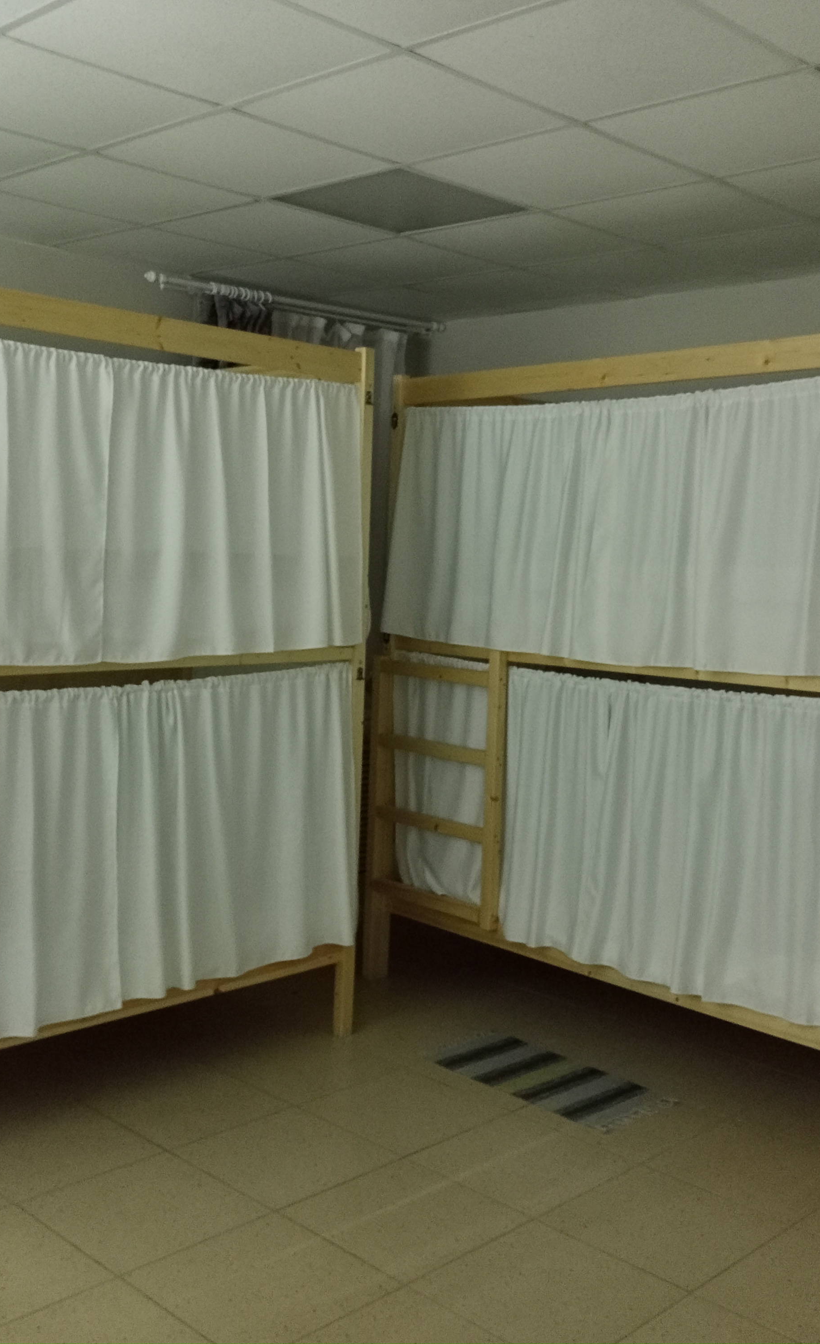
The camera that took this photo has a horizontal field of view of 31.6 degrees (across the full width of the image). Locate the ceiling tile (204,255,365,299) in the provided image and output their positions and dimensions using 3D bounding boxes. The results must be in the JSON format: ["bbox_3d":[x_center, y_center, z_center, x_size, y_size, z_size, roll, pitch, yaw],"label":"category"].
[{"bbox_3d":[-0.421,-1.502,5.536,0.477,0.018,0.585,6,6,44],"label":"ceiling tile"}]

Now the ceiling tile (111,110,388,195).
[{"bbox_3d":[-0.437,-1.377,3.870,0.595,0.020,0.595,6,6,44],"label":"ceiling tile"}]

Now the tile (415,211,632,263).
[{"bbox_3d":[0.406,-1.415,4.742,0.585,0.020,0.585,6,5,44],"label":"tile"}]

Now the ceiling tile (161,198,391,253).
[{"bbox_3d":[-0.442,-1.448,4.736,0.585,0.020,0.585,6,5,44],"label":"ceiling tile"}]

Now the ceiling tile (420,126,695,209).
[{"bbox_3d":[0.408,-1.358,3.893,0.585,0.018,0.585,6,6,44],"label":"ceiling tile"}]

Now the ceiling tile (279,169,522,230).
[{"bbox_3d":[-0.017,-1.396,4.298,0.595,0.020,0.595,6,6,44],"label":"ceiling tile"}]

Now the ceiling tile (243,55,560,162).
[{"bbox_3d":[-0.012,-1.343,3.463,0.585,0.018,0.585,6,6,44],"label":"ceiling tile"}]

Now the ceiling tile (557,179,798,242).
[{"bbox_3d":[0.831,-1.368,4.308,0.595,0.020,0.595,6,6,44],"label":"ceiling tile"}]

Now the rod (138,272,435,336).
[{"bbox_3d":[-0.415,-1.457,5.789,0.100,0.060,1.622,6,6,42],"label":"rod"}]

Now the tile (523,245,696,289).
[{"bbox_3d":[0.803,-1.432,5.153,0.585,0.018,0.543,6,6,44],"label":"tile"}]

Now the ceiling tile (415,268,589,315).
[{"bbox_3d":[0.402,-1.473,5.588,0.585,0.020,0.585,6,5,44],"label":"ceiling tile"}]

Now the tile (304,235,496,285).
[{"bbox_3d":[-0.020,-1.460,5.162,0.585,0.020,0.585,6,5,44],"label":"tile"}]

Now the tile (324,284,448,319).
[{"bbox_3d":[-0.013,-1.517,5.998,0.555,0.020,0.585,6,5,44],"label":"tile"}]

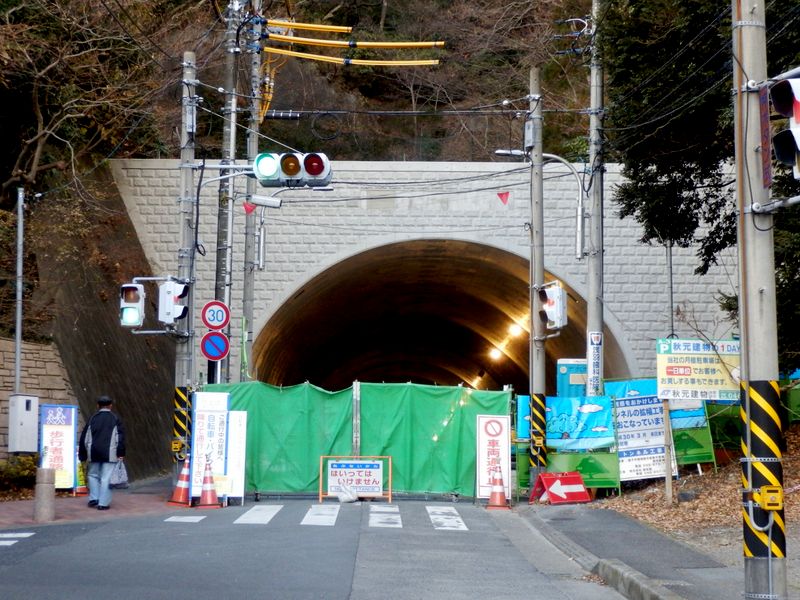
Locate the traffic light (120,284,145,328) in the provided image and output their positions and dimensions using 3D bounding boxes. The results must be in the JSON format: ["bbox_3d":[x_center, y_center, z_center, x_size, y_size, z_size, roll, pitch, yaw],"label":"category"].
[{"bbox_3d":[-4.272,0.088,28.000,0.370,0.710,0.400,0,-3,6],"label":"traffic light"}]

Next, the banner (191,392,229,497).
[{"bbox_3d":[-2.921,2.221,27.000,0.570,1.600,0.120,0,-3,-3],"label":"banner"}]

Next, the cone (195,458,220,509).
[{"bbox_3d":[-2.831,2.717,25.900,0.380,0.715,0.380,0,-4,0],"label":"cone"}]

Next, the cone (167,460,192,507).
[{"bbox_3d":[-3.269,2.716,26.100,0.380,0.706,0.380,0,-4,0],"label":"cone"}]

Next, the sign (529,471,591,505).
[{"bbox_3d":[2.540,2.991,27.800,0.780,0.490,0.540,2,-4,-34],"label":"sign"}]

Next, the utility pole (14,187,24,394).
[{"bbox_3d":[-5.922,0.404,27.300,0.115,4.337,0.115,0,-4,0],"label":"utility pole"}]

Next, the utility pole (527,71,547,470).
[{"bbox_3d":[2.474,-0.423,31.600,0.280,7.556,0.280,0,-4,0],"label":"utility pole"}]

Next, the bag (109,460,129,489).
[{"bbox_3d":[-4.176,2.593,26.100,0.290,0.420,0.180,0,-3,0],"label":"bag"}]

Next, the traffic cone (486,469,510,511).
[{"bbox_3d":[1.492,2.821,26.600,0.380,0.719,0.380,0,-4,0],"label":"traffic cone"}]

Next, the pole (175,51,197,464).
[{"bbox_3d":[-3.429,-0.468,28.211,0.270,7.120,0.270,0,-3,0],"label":"pole"}]

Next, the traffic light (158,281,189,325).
[{"bbox_3d":[-3.611,0.040,28.000,0.410,0.700,0.370,-1,-3,9],"label":"traffic light"}]

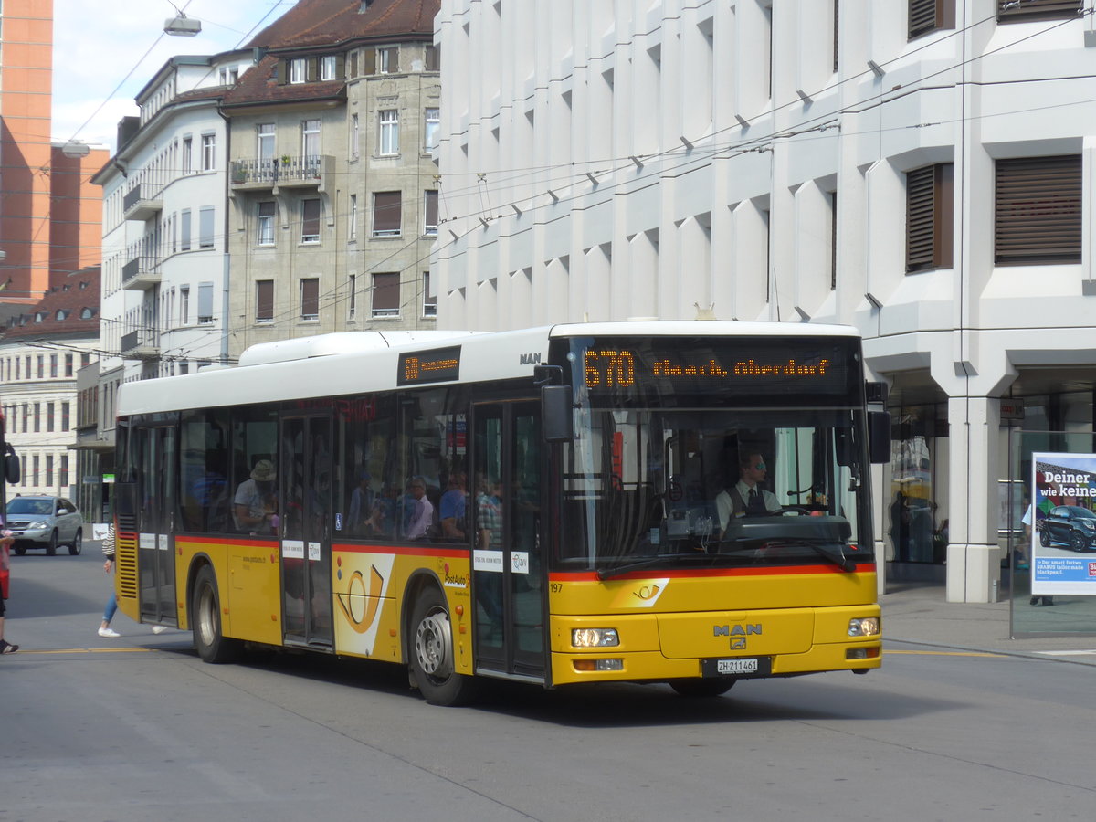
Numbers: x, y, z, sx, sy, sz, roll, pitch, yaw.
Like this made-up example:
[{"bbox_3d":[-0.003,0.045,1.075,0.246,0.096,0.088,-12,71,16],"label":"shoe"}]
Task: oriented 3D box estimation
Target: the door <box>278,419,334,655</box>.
[{"bbox_3d":[-1.923,0.977,24.976,0.090,1.920,1.380,-1,-1,-22],"label":"door"}]

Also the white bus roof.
[{"bbox_3d":[-1.086,-0.400,26.051,2.450,0.590,11.850,-1,-1,-22],"label":"white bus roof"}]

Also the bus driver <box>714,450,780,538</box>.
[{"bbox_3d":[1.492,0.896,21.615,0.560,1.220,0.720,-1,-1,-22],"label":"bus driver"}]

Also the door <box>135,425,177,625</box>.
[{"bbox_3d":[-3.673,1.088,29.218,0.090,1.910,1.400,-1,-1,-22],"label":"door"}]

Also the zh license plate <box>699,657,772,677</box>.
[{"bbox_3d":[1.264,1.703,20.433,0.505,0.135,0.030,-1,-1,-22],"label":"zh license plate"}]

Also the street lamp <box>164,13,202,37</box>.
[{"bbox_3d":[-6.297,-6.659,53.000,0.650,0.390,0.360,1,-1,-7],"label":"street lamp"}]

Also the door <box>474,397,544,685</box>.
[{"bbox_3d":[-0.224,0.879,20.859,0.090,1.870,1.290,-1,-1,-22],"label":"door"}]

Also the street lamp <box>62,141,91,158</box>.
[{"bbox_3d":[-11.235,-6.220,73.000,0.650,0.380,0.360,1,-1,-9],"label":"street lamp"}]

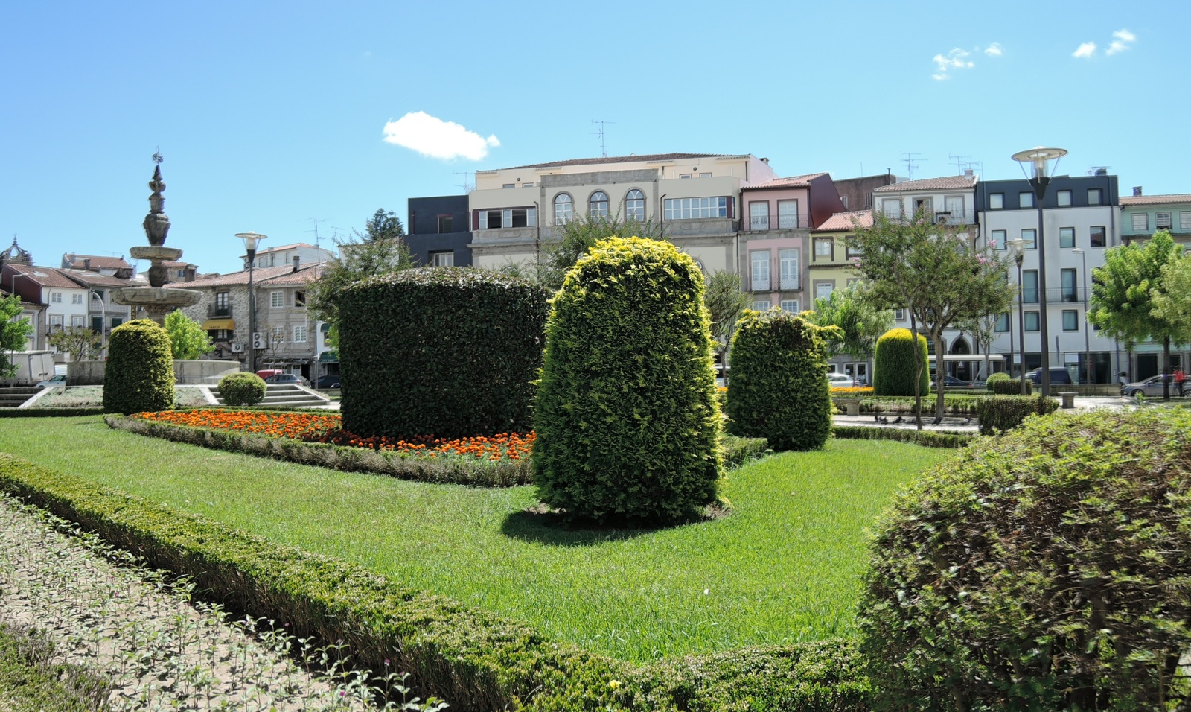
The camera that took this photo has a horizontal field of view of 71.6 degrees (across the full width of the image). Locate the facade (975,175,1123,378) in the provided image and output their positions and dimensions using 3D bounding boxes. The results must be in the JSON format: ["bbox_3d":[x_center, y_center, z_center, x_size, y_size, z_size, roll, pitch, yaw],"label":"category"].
[{"bbox_3d":[33.725,-5.233,64.115,9.600,15.500,8.500,-1,-1,11],"label":"facade"}]

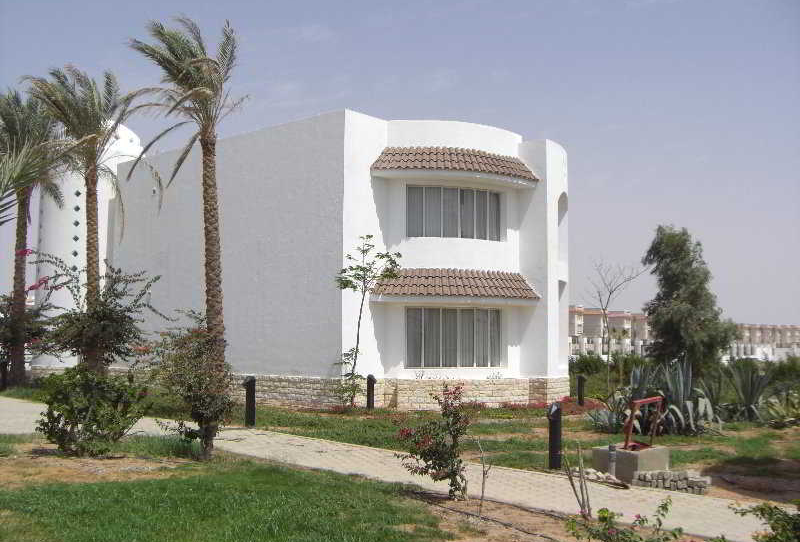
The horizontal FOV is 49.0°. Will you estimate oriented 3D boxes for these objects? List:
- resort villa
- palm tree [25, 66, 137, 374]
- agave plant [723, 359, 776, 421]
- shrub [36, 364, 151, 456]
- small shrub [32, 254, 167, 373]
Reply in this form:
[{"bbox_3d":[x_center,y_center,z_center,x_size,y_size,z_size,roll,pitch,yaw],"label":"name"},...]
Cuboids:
[{"bbox_3d":[-1.975,0.147,29.447,14.300,8.050,9.400,-4,-6,44],"label":"resort villa"},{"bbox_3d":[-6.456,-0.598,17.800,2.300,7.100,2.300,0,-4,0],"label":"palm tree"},{"bbox_3d":[8.610,2.943,21.686,1.219,1.537,1.219,0,-5,0],"label":"agave plant"},{"bbox_3d":[-4.547,1.990,13.090,1.590,1.272,1.484,0,-5,0],"label":"shrub"},{"bbox_3d":[-7.425,1.518,21.872,3.180,3.498,2.968,0,-5,0],"label":"small shrub"}]

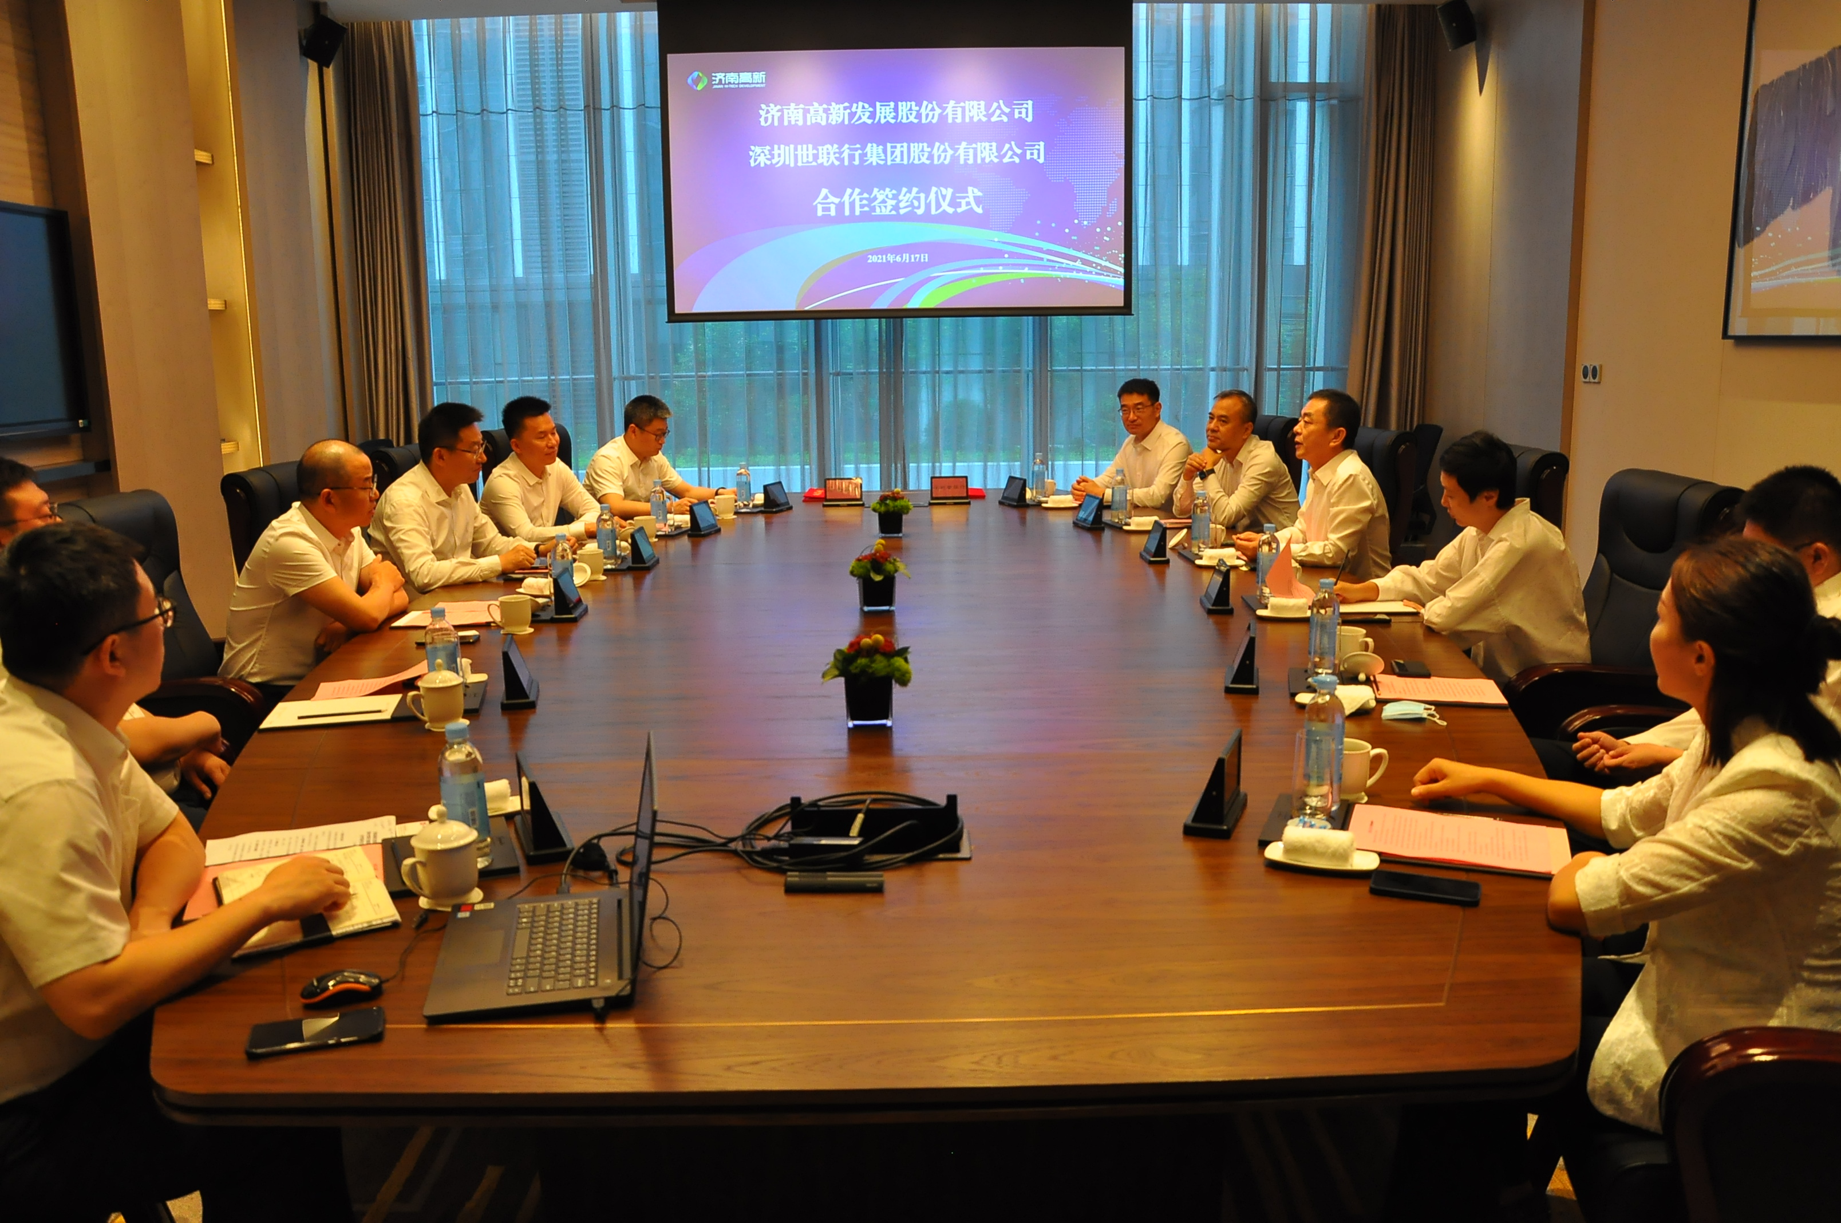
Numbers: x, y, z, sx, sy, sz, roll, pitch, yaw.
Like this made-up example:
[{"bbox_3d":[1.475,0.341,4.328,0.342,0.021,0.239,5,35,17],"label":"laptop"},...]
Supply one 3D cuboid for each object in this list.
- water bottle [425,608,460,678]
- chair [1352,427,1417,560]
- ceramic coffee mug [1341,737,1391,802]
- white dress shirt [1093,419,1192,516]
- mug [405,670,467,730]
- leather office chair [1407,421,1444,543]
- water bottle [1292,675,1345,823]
[{"bbox_3d":[-1.032,0.105,2.960,0.066,0.219,0.066,-1,11,0],"label":"water bottle"},{"bbox_3d":[1.528,-0.103,5.333,0.700,1.160,0.660,-3,11,-11],"label":"chair"},{"bbox_3d":[0.740,0.266,2.339,0.117,0.099,0.089,-1,11,0],"label":"ceramic coffee mug"},{"bbox_3d":[1.095,-0.622,6.586,0.474,0.573,0.514,-10,14,-37],"label":"white dress shirt"},{"bbox_3d":[-1.016,0.171,2.877,0.132,0.139,0.096,-2,11,-6],"label":"mug"},{"bbox_3d":[2.375,-0.344,6.766,0.620,1.060,0.620,-1,11,-3],"label":"leather office chair"},{"bbox_3d":[0.631,0.211,2.149,0.066,0.217,0.066,-1,11,0],"label":"water bottle"}]

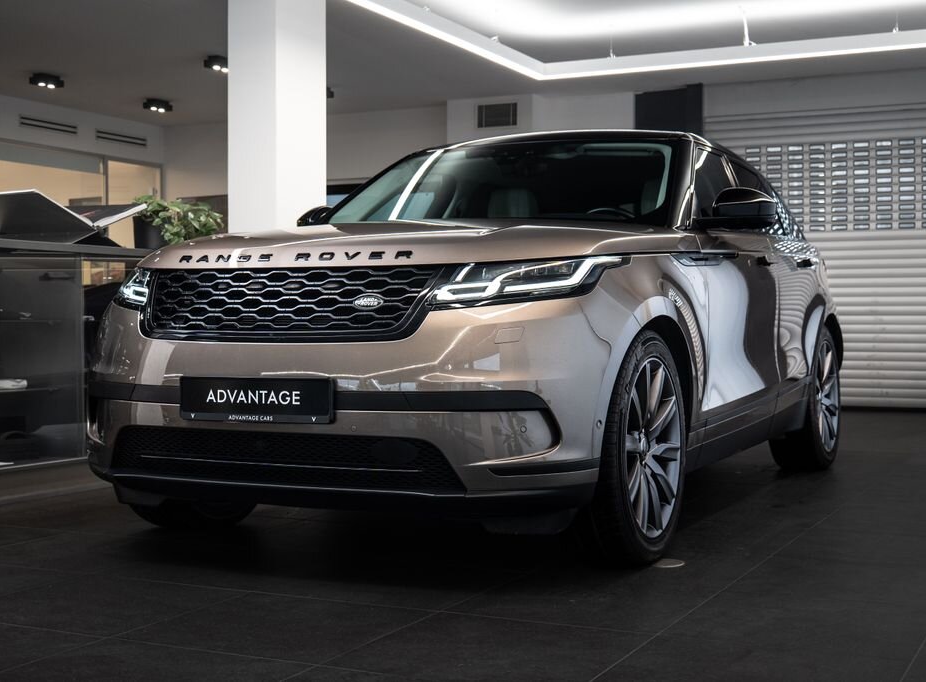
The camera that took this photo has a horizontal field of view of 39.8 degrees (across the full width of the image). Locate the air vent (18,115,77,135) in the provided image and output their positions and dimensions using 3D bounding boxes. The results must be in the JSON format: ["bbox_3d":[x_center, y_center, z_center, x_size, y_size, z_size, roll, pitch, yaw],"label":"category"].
[{"bbox_3d":[-4.039,-2.106,12.492,0.030,0.095,0.785,0,1,27],"label":"air vent"}]

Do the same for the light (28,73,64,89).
[{"bbox_3d":[-3.779,-2.362,11.624,0.140,0.100,0.270,0,1,27],"label":"light"}]

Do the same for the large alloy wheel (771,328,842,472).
[{"bbox_3d":[1.778,0.291,6.673,0.265,0.767,0.767,0,1,26],"label":"large alloy wheel"}]

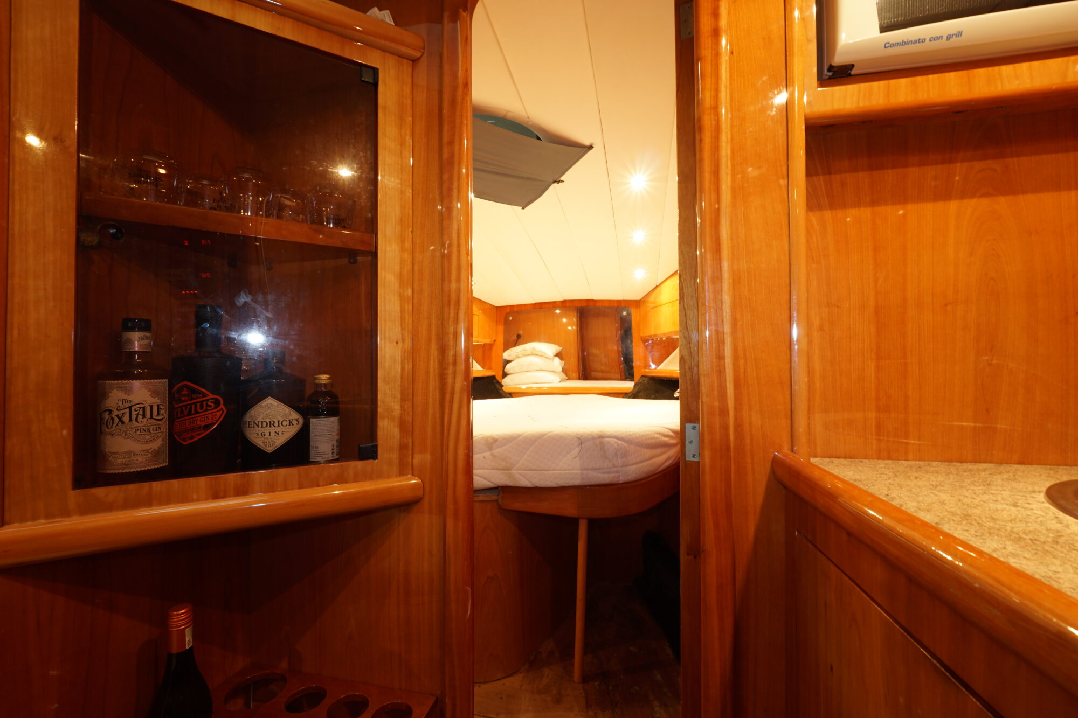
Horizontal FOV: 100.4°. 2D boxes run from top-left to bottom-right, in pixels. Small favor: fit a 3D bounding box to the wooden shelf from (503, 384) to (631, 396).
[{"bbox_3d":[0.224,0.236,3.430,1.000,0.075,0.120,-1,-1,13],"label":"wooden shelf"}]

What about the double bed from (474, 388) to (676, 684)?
[{"bbox_3d":[0.015,0.675,2.450,1.550,0.860,1.970,-1,-1,13],"label":"double bed"}]

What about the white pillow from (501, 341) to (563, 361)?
[{"bbox_3d":[-0.050,-0.062,3.650,0.460,0.130,0.380,-1,-1,13],"label":"white pillow"}]

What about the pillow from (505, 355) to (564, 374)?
[{"bbox_3d":[-0.038,0.048,3.650,0.460,0.130,0.380,-1,-1,13],"label":"pillow"}]

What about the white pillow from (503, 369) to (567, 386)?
[{"bbox_3d":[-0.034,0.154,3.650,0.470,0.125,0.380,-1,-1,13],"label":"white pillow"}]

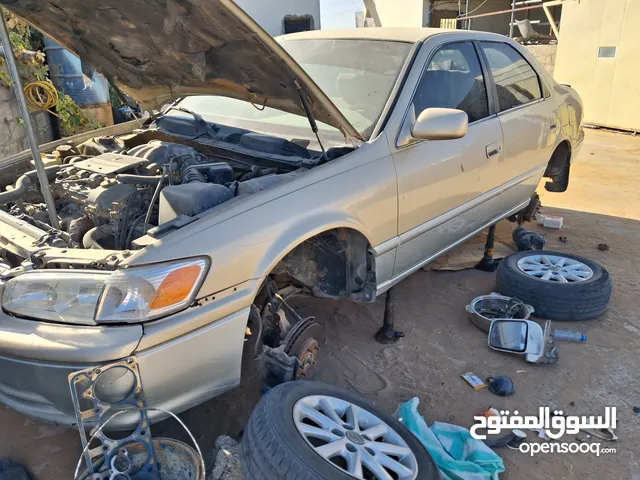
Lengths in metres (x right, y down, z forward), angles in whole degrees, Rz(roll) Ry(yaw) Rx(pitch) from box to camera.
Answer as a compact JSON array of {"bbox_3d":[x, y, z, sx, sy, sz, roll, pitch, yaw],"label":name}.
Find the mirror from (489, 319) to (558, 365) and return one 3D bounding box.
[{"bbox_3d":[1.046,0.521,2.577,0.330,0.205,0.160,7,5,18],"label":"mirror"}]

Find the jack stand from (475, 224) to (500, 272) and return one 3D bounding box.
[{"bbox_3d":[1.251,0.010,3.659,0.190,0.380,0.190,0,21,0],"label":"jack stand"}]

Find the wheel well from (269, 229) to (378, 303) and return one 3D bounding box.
[{"bbox_3d":[-0.050,0.105,2.150,0.300,0.400,0.700,18,28,39],"label":"wheel well"}]

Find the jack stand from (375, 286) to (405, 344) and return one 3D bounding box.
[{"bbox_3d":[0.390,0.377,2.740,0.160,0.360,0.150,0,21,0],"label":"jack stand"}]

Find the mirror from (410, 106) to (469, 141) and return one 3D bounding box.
[{"bbox_3d":[0.539,-0.526,2.250,0.240,0.138,0.120,12,24,28],"label":"mirror"}]

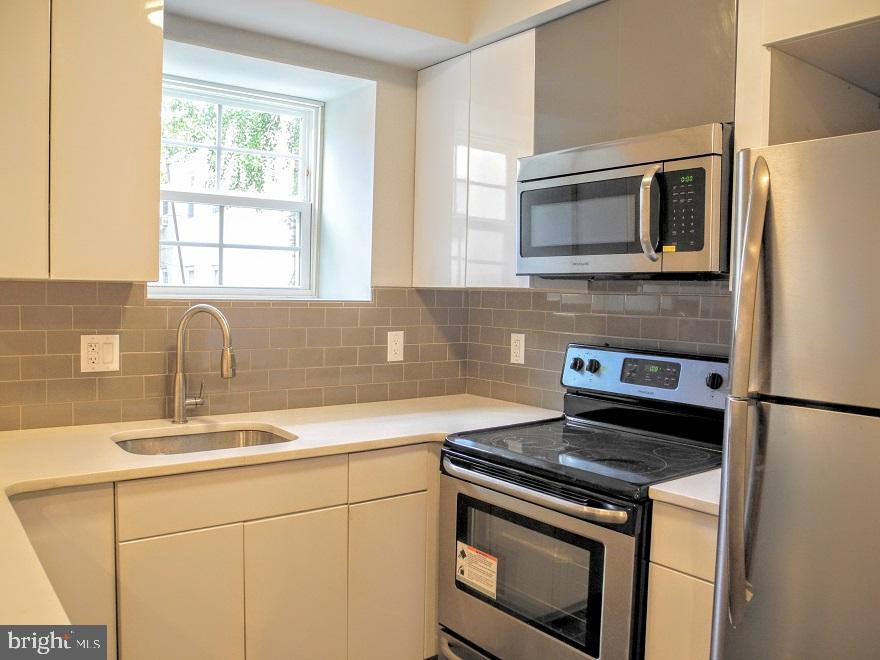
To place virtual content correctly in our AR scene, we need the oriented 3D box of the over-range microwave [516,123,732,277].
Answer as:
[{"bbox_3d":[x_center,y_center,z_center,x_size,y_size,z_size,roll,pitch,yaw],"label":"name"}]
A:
[{"bbox_3d":[0.646,-0.370,2.238,0.410,0.408,0.763,-1,3,-39],"label":"over-range microwave"}]

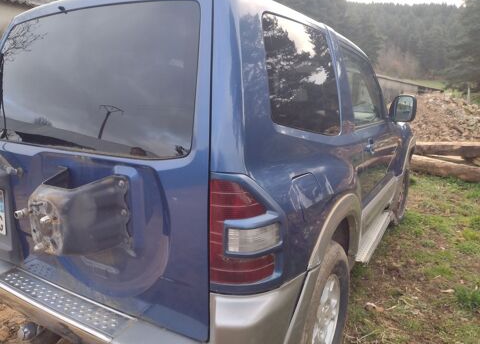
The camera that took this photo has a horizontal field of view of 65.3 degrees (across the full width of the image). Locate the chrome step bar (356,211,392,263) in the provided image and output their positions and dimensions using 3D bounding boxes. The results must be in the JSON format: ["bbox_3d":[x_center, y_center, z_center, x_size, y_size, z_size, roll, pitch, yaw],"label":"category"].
[{"bbox_3d":[0.961,0.419,2.725,0.148,0.055,1.140,7,13,30],"label":"chrome step bar"}]

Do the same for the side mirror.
[{"bbox_3d":[1.356,-0.523,3.109,0.215,0.220,0.130,7,13,30],"label":"side mirror"}]

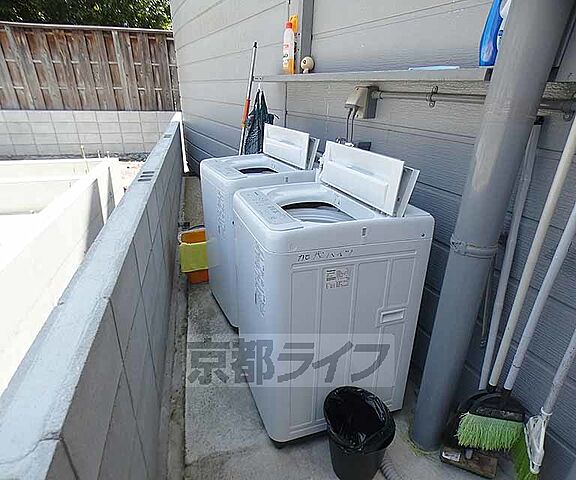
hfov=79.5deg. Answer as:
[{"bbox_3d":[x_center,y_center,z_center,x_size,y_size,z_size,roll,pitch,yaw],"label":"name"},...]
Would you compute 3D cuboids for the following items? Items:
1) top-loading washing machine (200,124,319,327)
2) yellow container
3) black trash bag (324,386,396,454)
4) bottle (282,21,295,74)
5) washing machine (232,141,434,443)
[{"bbox_3d":[-0.147,-0.060,1.901,0.520,1.045,0.515,-11,26,-22],"label":"top-loading washing machine"},{"bbox_3d":[-0.620,0.118,2.407,0.230,0.305,0.200,-7,25,-15],"label":"yellow container"},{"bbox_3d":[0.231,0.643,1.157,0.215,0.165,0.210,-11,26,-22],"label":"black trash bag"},{"bbox_3d":[0.006,-1.065,1.920,0.060,0.255,0.070,-14,28,-29],"label":"bottle"},{"bbox_3d":[0.113,0.163,1.423,0.570,1.037,0.566,-7,23,-19],"label":"washing machine"}]

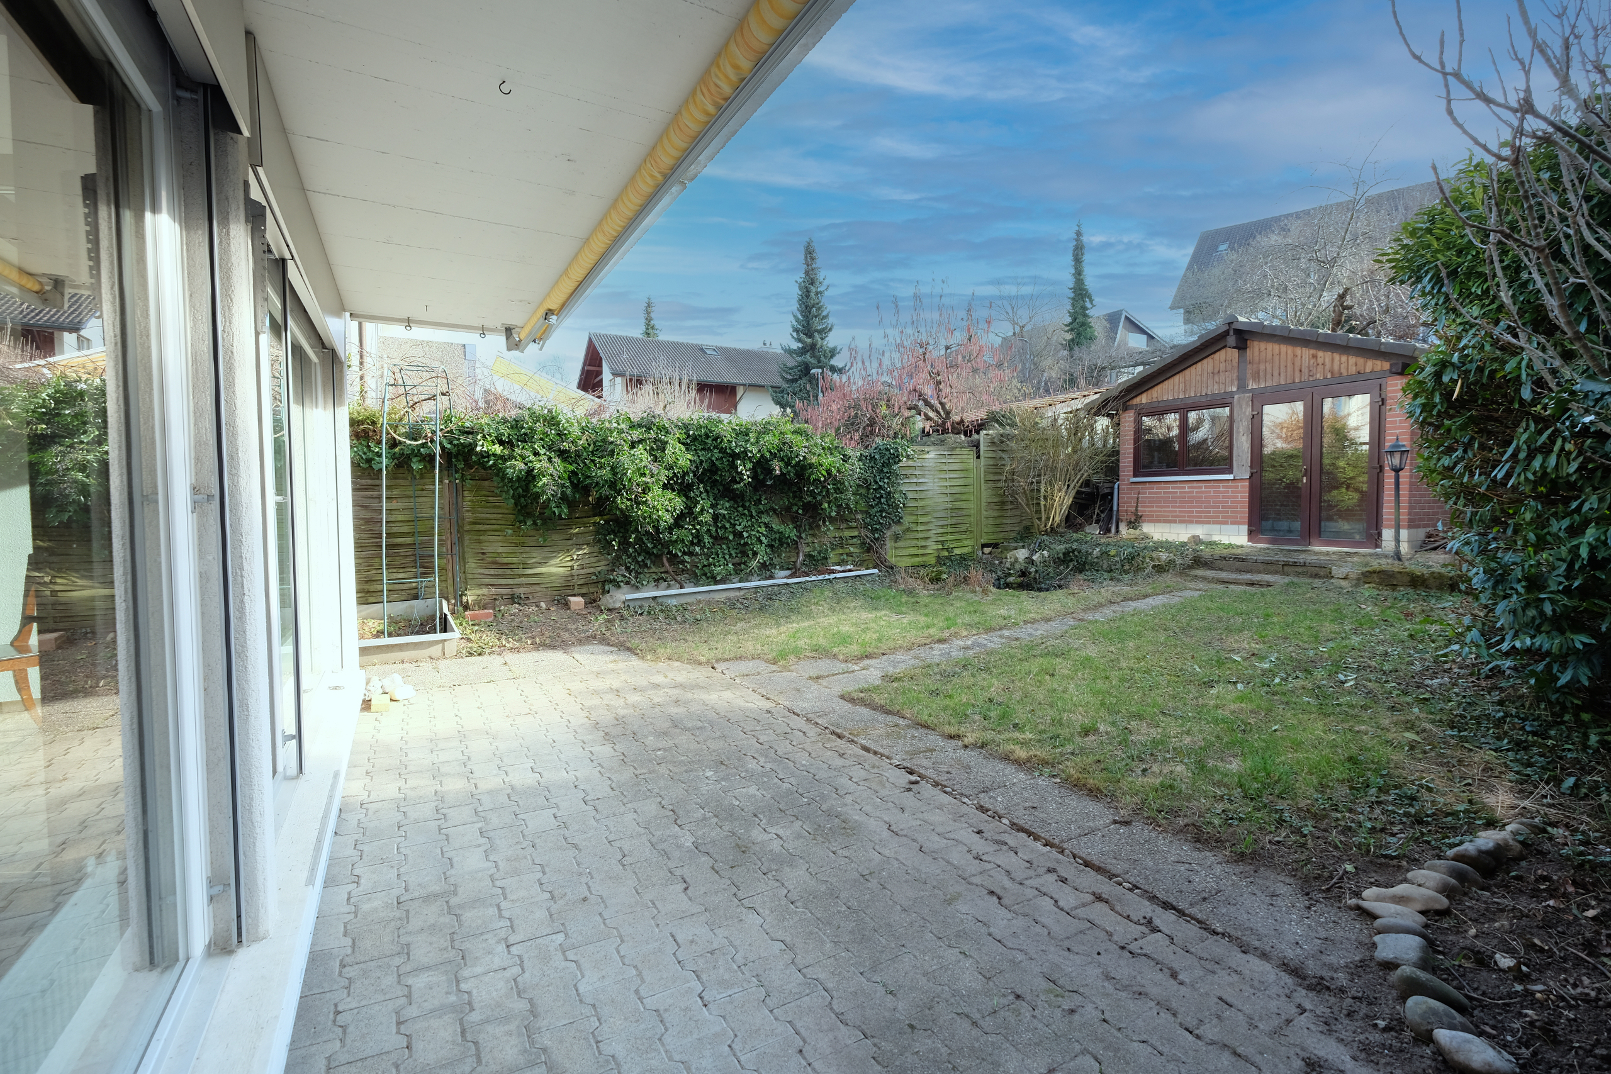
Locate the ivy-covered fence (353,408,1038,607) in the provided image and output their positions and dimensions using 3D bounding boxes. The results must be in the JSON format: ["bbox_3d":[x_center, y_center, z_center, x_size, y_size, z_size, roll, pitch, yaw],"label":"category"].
[{"bbox_3d":[-0.316,-0.475,9.033,10.050,2.220,0.750,-2,3,-30],"label":"ivy-covered fence"}]

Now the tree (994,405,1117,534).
[{"bbox_3d":[4.053,-1.045,10.844,1.950,2.060,1.850,0,3,20],"label":"tree"}]

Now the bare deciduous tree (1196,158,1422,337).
[{"bbox_3d":[11.690,-4.560,15.678,4.900,8.280,4.900,1,3,36],"label":"bare deciduous tree"}]

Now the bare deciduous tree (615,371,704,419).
[{"bbox_3d":[-2.817,-1.354,13.083,1.850,3.850,1.800,-1,3,-12],"label":"bare deciduous tree"}]

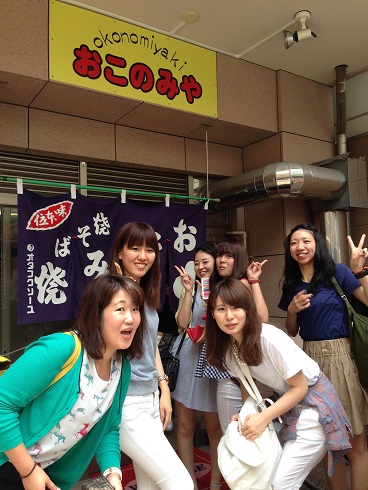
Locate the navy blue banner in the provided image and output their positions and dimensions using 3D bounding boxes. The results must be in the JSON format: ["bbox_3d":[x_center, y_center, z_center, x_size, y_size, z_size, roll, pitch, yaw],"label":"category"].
[{"bbox_3d":[-0.433,0.096,3.434,1.522,0.862,0.060,2,-6,-33],"label":"navy blue banner"}]

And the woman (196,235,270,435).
[{"bbox_3d":[0.317,0.762,2.936,0.500,1.604,0.380,-2,-5,14],"label":"woman"}]

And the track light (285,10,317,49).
[{"bbox_3d":[0.843,-1.544,3.375,0.232,0.223,0.133,-2,-5,5],"label":"track light"}]

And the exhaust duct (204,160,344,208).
[{"bbox_3d":[0.781,-0.499,4.244,0.741,0.285,1.079,2,-6,-33],"label":"exhaust duct"}]

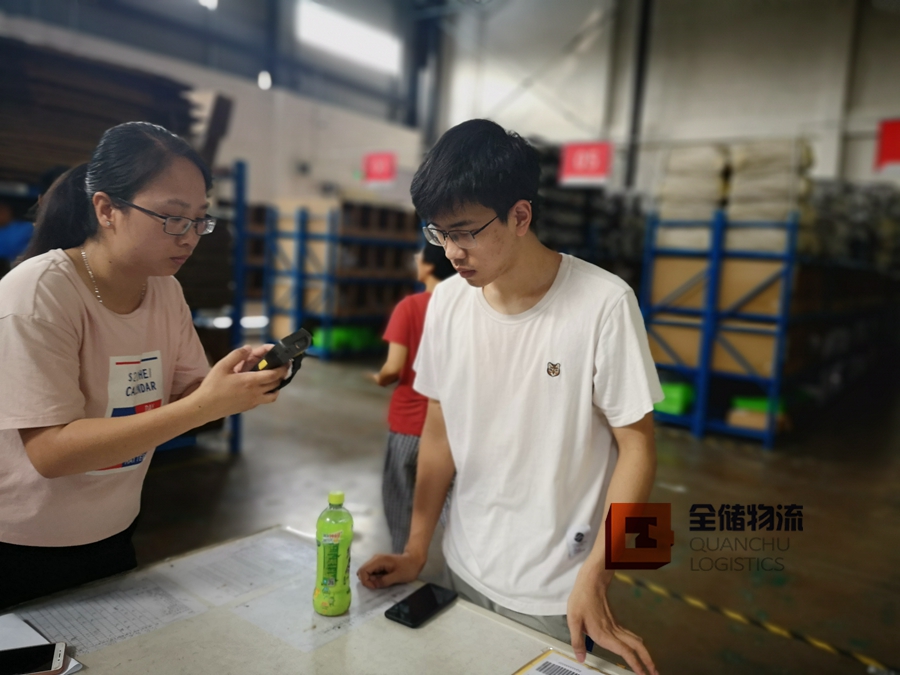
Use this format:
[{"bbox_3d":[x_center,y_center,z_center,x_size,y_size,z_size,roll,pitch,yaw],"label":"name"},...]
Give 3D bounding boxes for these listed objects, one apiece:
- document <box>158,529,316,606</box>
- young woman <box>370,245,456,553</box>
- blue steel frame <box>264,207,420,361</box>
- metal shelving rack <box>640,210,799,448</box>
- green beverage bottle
[{"bbox_3d":[-0.419,0.477,1.478,0.210,0.003,0.297,8,7,36],"label":"document"},{"bbox_3d":[-0.119,0.311,3.050,0.450,1.550,0.360,-1,7,-37],"label":"young woman"},{"bbox_3d":[-1.585,-0.813,10.703,1.220,2.020,2.200,7,7,29],"label":"blue steel frame"},{"bbox_3d":[2.434,-0.118,6.471,1.220,2.020,0.700,7,7,29],"label":"metal shelving rack"},{"bbox_3d":[-0.212,0.398,1.298,0.070,0.222,0.070,3,6,-8],"label":"green beverage bottle"}]

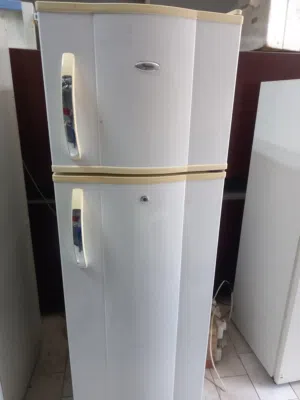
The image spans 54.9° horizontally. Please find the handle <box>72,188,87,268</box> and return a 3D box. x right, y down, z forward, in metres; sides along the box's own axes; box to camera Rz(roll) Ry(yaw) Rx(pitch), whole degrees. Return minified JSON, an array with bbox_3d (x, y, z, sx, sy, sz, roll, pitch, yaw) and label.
[{"bbox_3d":[-0.241,0.111,0.982,0.038,0.300,0.045,-2,19,-8],"label":"handle"}]

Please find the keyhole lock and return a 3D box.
[{"bbox_3d":[-0.019,-0.003,0.965,0.023,0.023,0.012,-2,19,-8],"label":"keyhole lock"}]

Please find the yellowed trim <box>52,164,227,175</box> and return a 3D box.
[{"bbox_3d":[-0.019,-0.105,0.965,0.592,0.023,0.070,-2,19,-8],"label":"yellowed trim"}]

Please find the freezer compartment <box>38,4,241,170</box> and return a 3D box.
[{"bbox_3d":[-0.053,-0.400,1.134,0.595,0.471,0.580,-2,19,-8],"label":"freezer compartment"}]

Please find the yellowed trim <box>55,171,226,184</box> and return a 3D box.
[{"bbox_3d":[-0.020,-0.075,0.975,0.590,0.026,0.070,-2,19,-8],"label":"yellowed trim"}]

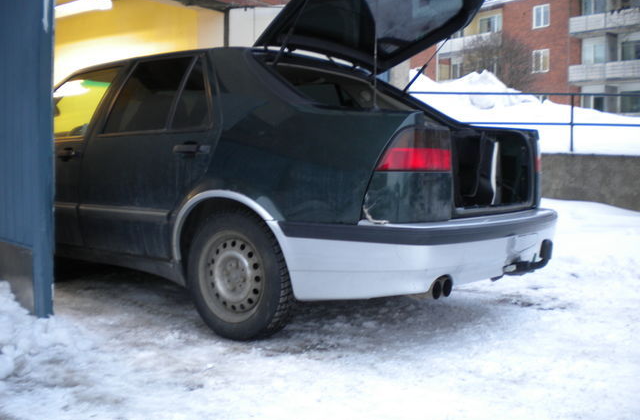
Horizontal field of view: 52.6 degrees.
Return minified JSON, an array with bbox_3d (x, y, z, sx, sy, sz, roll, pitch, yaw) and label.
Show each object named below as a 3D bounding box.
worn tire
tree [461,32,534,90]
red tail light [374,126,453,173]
[{"bbox_3d":[-0.340,0.286,2.967,0.615,0.615,0.200,4,7,37],"label":"worn tire"},{"bbox_3d":[9.738,-6.912,35.500,4.200,5.600,4.100,2,6,15],"label":"tree"},{"bbox_3d":[0.364,-0.232,2.479,0.190,0.170,0.280,4,7,37],"label":"red tail light"}]

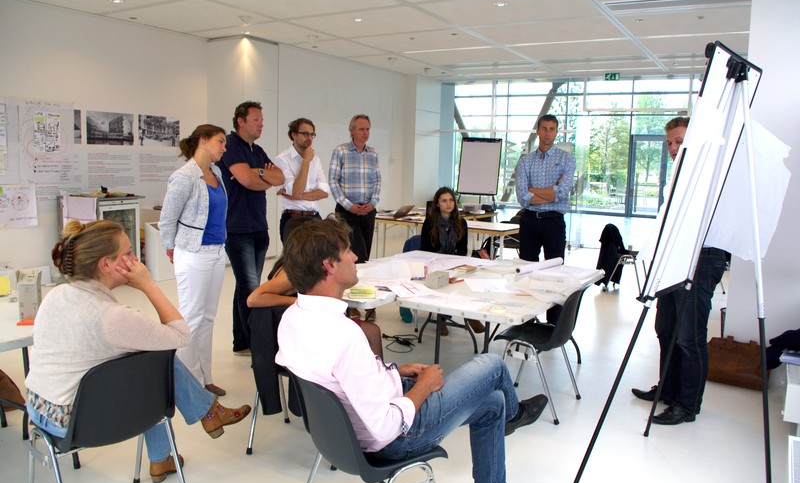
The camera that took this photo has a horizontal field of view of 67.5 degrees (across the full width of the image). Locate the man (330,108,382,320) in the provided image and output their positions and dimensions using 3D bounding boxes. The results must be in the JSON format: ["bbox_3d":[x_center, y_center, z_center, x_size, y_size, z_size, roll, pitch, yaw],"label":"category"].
[{"bbox_3d":[-0.406,-0.219,5.500,0.500,1.830,0.340,-2,9,-21],"label":"man"}]

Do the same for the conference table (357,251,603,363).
[{"bbox_3d":[0.348,0.577,3.944,1.500,0.740,1.750,7,10,33],"label":"conference table"}]

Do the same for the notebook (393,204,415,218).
[{"bbox_3d":[-0.026,-0.395,7.547,0.310,0.180,0.320,9,11,39],"label":"notebook"}]

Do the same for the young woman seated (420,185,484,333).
[{"bbox_3d":[0.459,0.166,5.170,0.460,1.260,0.620,-4,10,-34],"label":"young woman seated"}]

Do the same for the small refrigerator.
[{"bbox_3d":[-3.782,-0.126,7.629,0.690,0.880,0.620,6,9,25],"label":"small refrigerator"}]

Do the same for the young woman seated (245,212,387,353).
[{"bbox_3d":[-0.402,0.450,3.234,0.860,1.200,0.520,0,8,-9],"label":"young woman seated"}]

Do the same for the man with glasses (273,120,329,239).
[{"bbox_3d":[-0.833,-0.146,5.171,0.500,1.800,0.370,-6,11,-42],"label":"man with glasses"}]

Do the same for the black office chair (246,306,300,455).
[{"bbox_3d":[-0.456,0.662,3.049,0.500,0.790,0.540,5,9,21],"label":"black office chair"}]

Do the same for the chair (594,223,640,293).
[{"bbox_3d":[2.571,0.181,6.859,0.540,0.790,0.500,6,9,29],"label":"chair"}]

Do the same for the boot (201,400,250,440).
[{"bbox_3d":[-0.816,0.809,2.770,0.265,0.150,0.095,-25,21,-30],"label":"boot"}]

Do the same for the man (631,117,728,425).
[{"bbox_3d":[1.697,0.157,3.642,0.530,1.790,0.520,3,8,7],"label":"man"}]

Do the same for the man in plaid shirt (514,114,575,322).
[{"bbox_3d":[1.228,-0.112,5.002,0.520,1.840,0.360,5,9,22],"label":"man in plaid shirt"}]

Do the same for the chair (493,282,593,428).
[{"bbox_3d":[0.874,0.637,3.711,0.500,0.770,0.490,6,9,30],"label":"chair"}]

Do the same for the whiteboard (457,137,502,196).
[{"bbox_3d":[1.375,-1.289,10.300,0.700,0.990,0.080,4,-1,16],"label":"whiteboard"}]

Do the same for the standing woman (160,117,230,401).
[{"bbox_3d":[-1.270,0.111,3.679,0.360,1.660,0.430,5,9,25],"label":"standing woman"}]

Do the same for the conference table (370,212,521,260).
[{"bbox_3d":[0.554,0.131,7.060,1.800,0.735,0.780,7,10,33],"label":"conference table"}]

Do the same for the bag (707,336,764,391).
[{"bbox_3d":[2.395,0.849,4.211,0.400,0.300,0.180,7,10,31],"label":"bag"}]

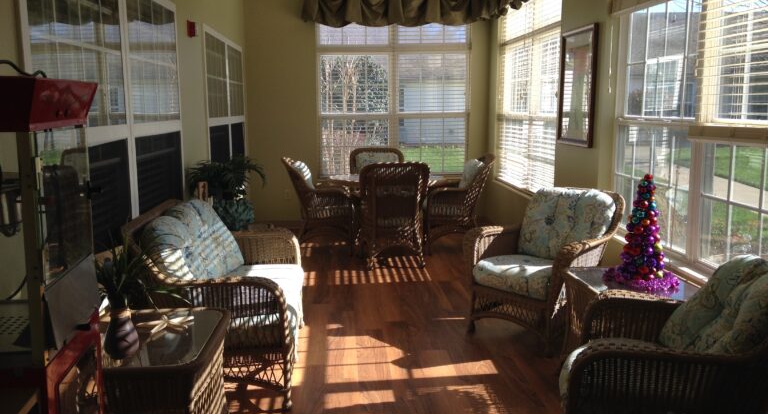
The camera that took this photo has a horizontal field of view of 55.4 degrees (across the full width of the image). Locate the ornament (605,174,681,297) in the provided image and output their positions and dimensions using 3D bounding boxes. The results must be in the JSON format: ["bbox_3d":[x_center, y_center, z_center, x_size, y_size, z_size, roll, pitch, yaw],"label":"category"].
[{"bbox_3d":[1.270,0.116,3.662,0.365,0.553,0.365,-1,8,-3],"label":"ornament"}]

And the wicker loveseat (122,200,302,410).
[{"bbox_3d":[-0.891,0.456,4.211,0.818,0.929,1.404,-1,8,-3],"label":"wicker loveseat"}]

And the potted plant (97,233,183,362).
[{"bbox_3d":[-0.904,0.323,2.639,0.365,0.434,0.345,-1,8,-3],"label":"potted plant"}]

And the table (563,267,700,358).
[{"bbox_3d":[1.299,0.685,3.706,0.556,0.581,0.737,-1,8,-3],"label":"table"}]

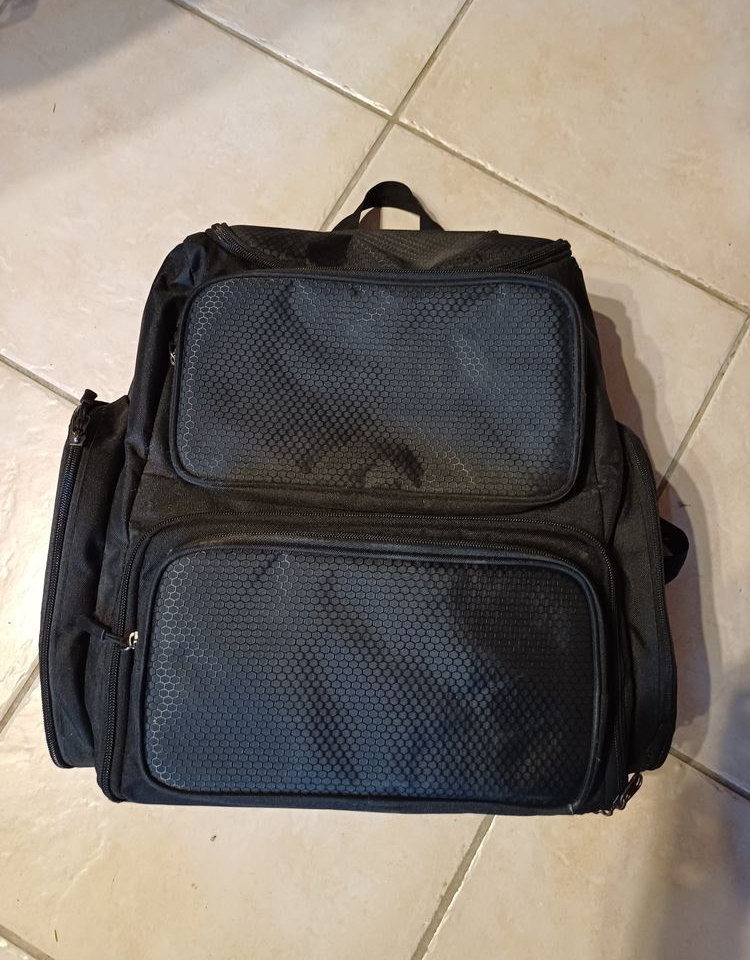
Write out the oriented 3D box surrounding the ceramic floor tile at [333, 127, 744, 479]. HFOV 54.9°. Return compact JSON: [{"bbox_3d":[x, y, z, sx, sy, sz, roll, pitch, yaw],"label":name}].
[{"bbox_3d":[0.075,-0.075,0.574,0.331,0.010,0.331,30,81,4],"label":"ceramic floor tile"}]

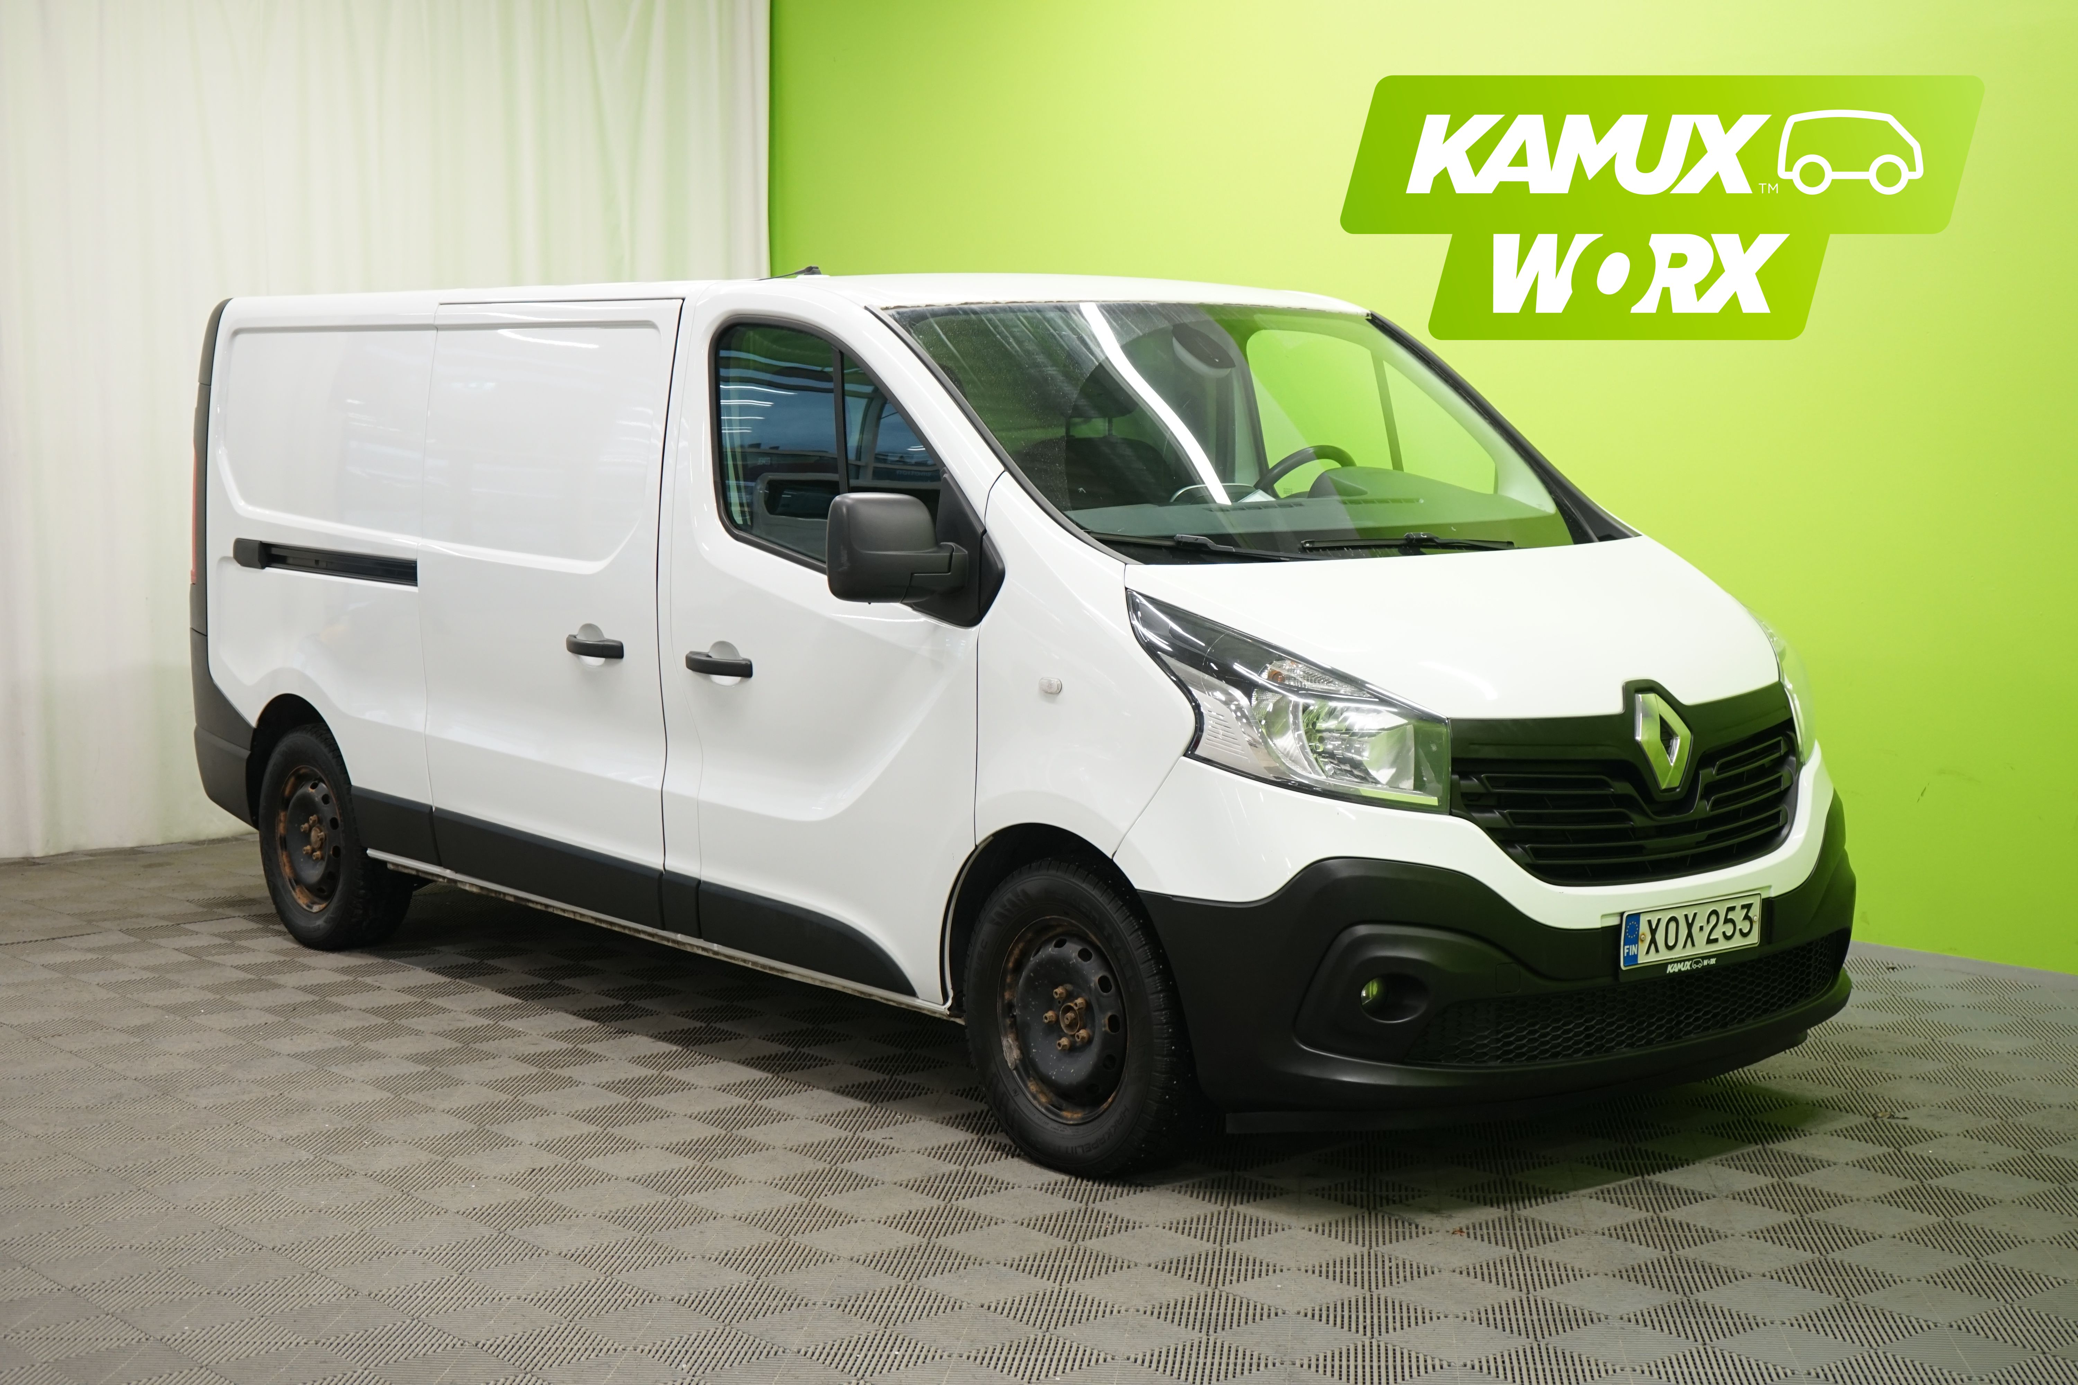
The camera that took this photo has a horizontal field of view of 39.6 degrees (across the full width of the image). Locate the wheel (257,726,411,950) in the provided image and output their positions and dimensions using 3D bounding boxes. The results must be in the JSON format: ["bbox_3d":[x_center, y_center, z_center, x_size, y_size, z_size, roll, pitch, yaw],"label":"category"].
[{"bbox_3d":[-2.120,0.431,8.724,0.220,0.675,0.675,-4,7,-39],"label":"wheel"}]

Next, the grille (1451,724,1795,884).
[{"bbox_3d":[1.262,0.232,5.883,1.110,0.285,0.170,-4,7,-39],"label":"grille"}]

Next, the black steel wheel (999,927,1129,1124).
[{"bbox_3d":[0.109,0.679,6.040,0.170,0.442,0.442,-4,7,-37],"label":"black steel wheel"}]

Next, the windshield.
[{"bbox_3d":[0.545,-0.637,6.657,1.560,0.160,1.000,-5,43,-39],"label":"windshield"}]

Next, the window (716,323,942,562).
[{"bbox_3d":[-0.495,-0.536,6.523,0.060,0.600,0.850,5,1,-42],"label":"window"}]

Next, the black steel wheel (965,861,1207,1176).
[{"bbox_3d":[0.115,0.673,6.044,0.220,0.675,0.675,-4,7,-37],"label":"black steel wheel"}]

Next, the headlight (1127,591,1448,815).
[{"bbox_3d":[0.475,0.019,5.652,0.420,0.420,0.600,-4,7,-39],"label":"headlight"}]

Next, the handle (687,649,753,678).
[{"bbox_3d":[-0.744,-0.064,6.721,0.050,0.050,0.250,-4,7,-39],"label":"handle"}]

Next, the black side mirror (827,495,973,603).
[{"bbox_3d":[-0.296,-0.305,6.083,0.220,0.245,0.240,-4,7,-39],"label":"black side mirror"}]

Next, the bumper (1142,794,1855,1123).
[{"bbox_3d":[1.129,0.531,6.073,1.920,0.580,0.650,-4,7,-39],"label":"bumper"}]

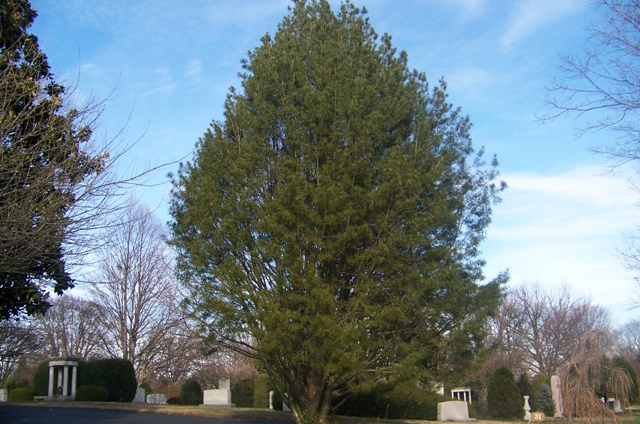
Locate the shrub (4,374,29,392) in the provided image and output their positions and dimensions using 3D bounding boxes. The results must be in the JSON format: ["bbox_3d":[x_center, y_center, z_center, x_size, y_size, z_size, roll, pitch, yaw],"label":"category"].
[{"bbox_3d":[-26.308,15.101,56.000,1.990,2.010,1.900,-1,-14,0],"label":"shrub"}]

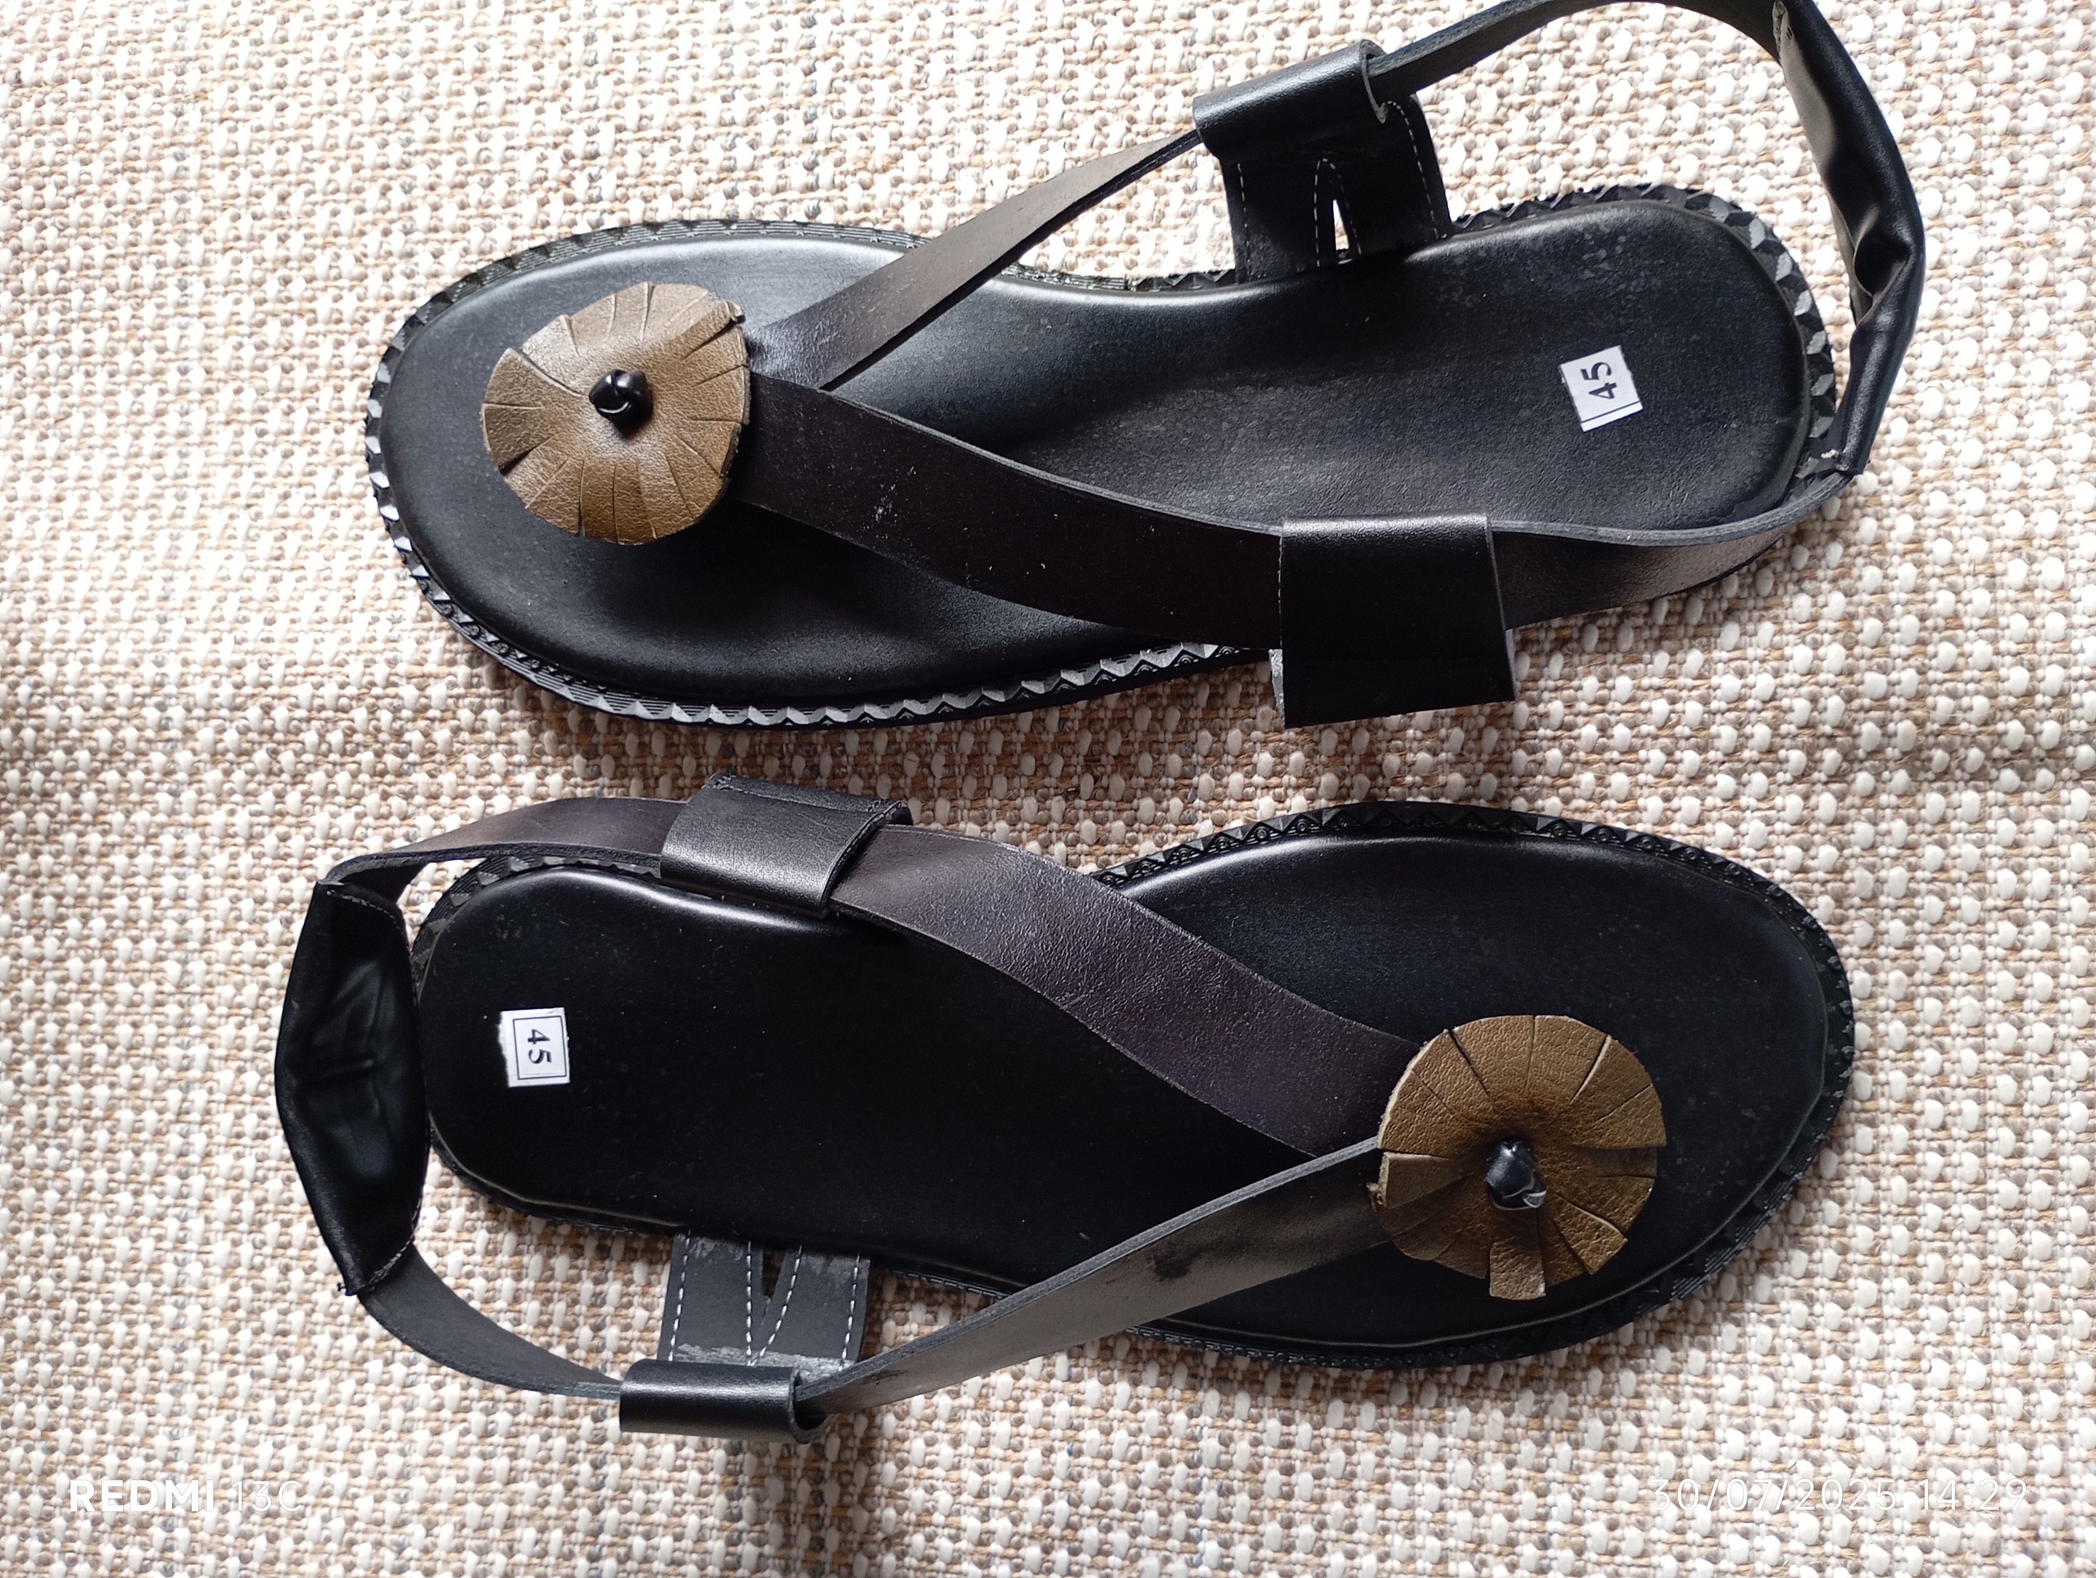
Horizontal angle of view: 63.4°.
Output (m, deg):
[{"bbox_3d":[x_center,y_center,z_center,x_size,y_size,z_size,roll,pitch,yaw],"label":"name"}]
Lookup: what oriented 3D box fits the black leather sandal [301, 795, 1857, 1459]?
[{"bbox_3d":[-0.002,0.064,0.331,0.308,0.075,0.128,2,90,10],"label":"black leather sandal"}]

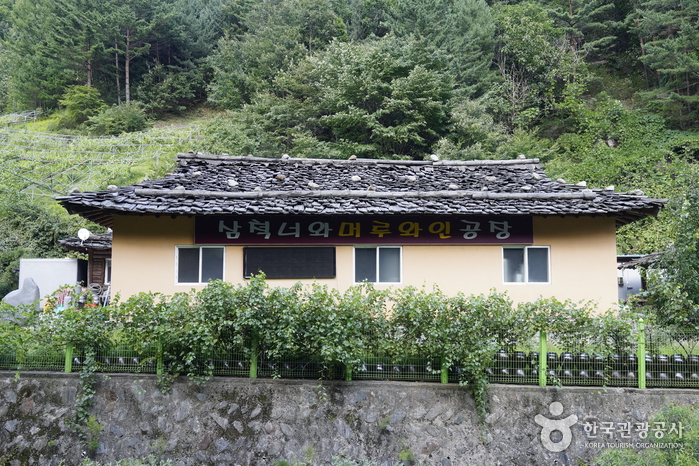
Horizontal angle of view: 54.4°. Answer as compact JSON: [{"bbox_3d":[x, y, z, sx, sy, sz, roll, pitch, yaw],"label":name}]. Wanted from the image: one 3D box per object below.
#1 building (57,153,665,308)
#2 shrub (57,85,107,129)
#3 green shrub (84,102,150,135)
[{"bbox_3d":[0.350,0.143,21.543,16.000,5.100,7.300,0,-4,-2],"label":"building"},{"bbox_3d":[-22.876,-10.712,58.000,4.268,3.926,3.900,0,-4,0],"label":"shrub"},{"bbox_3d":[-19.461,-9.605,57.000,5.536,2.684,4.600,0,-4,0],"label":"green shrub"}]

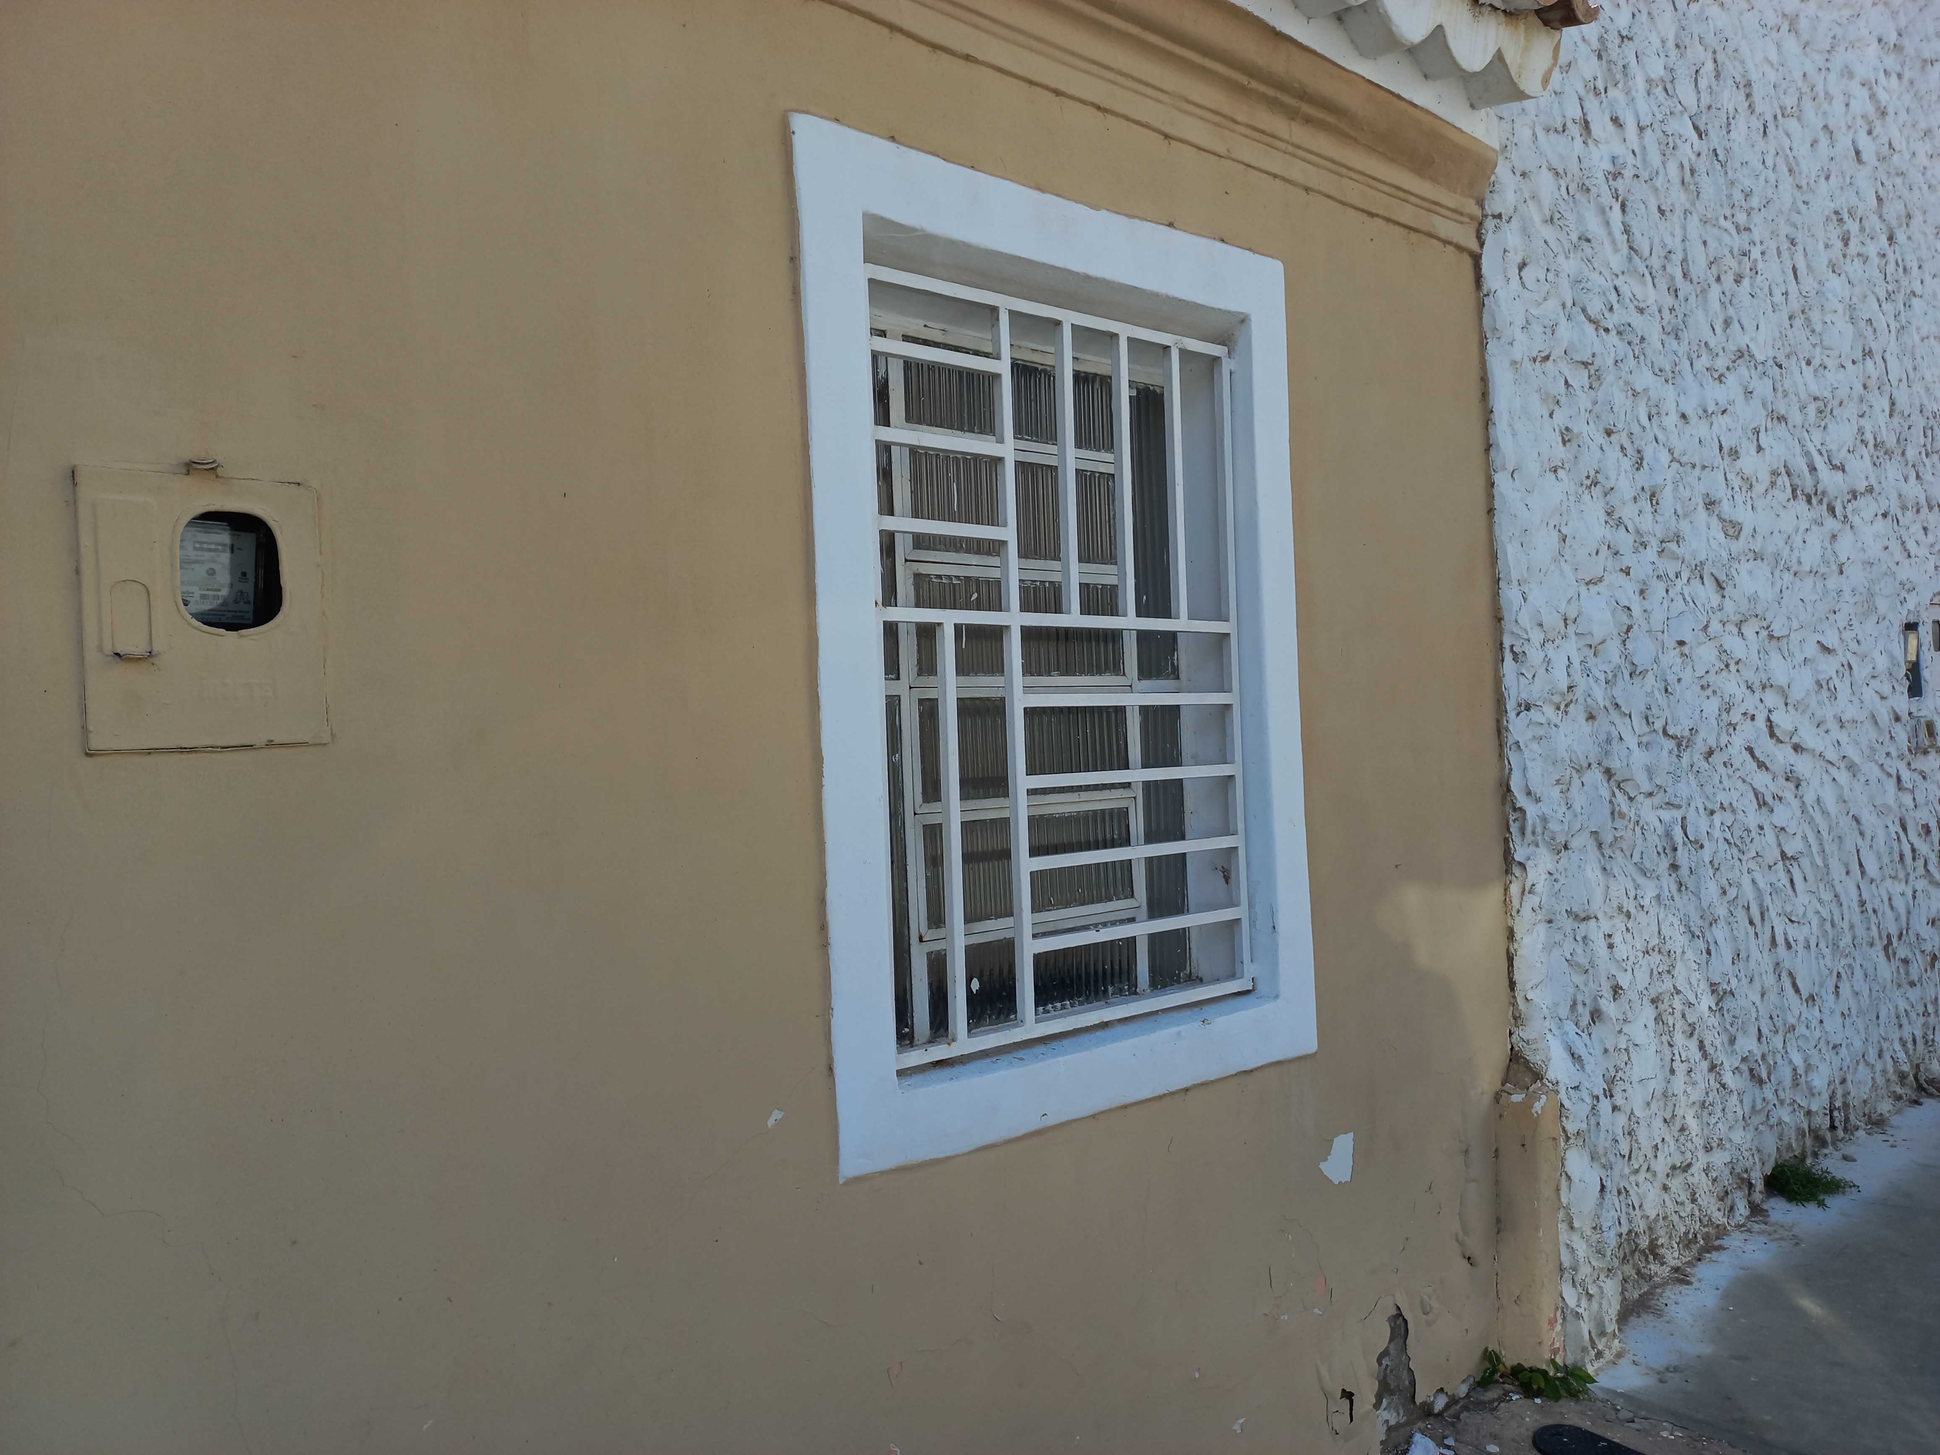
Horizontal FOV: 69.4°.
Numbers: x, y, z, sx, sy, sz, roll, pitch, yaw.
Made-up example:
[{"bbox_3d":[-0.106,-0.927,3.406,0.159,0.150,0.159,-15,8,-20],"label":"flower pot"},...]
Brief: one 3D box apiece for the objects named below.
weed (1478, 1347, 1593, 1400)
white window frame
[{"bbox_3d":[1.083,1.218,2.687,0.126,0.065,0.168,-2,-1,-40],"label":"weed"},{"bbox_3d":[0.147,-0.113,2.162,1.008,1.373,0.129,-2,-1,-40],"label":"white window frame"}]

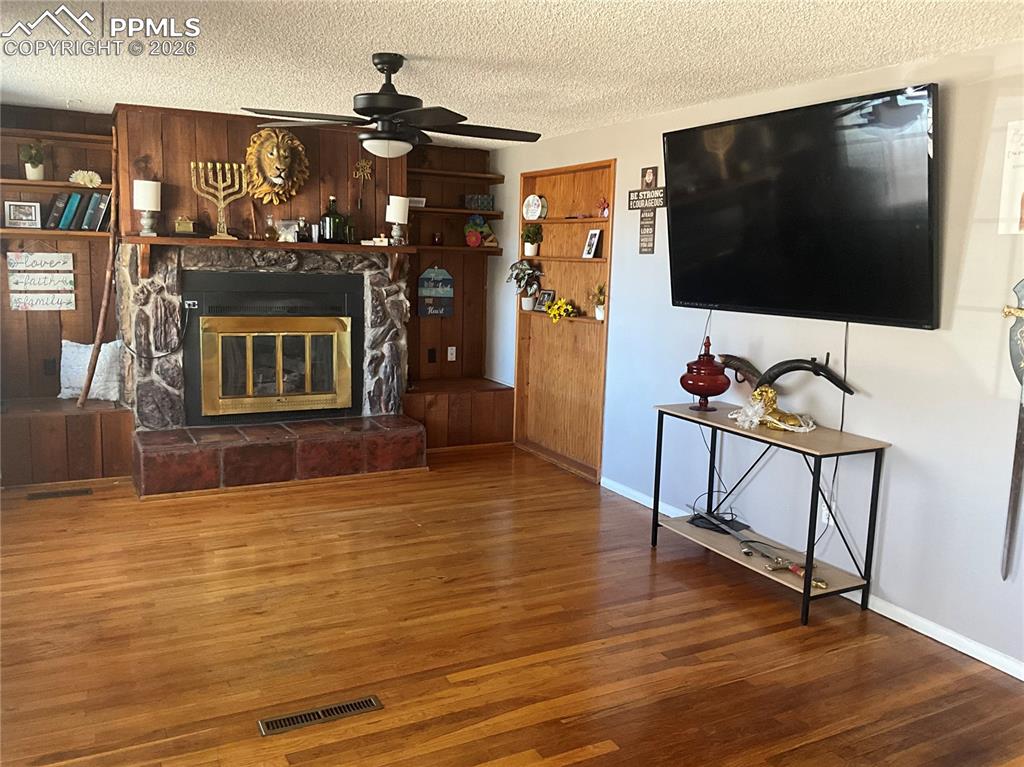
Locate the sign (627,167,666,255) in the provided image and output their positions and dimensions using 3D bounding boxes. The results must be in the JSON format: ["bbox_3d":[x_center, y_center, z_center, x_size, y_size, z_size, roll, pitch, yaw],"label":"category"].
[{"bbox_3d":[0.785,-1.005,4.998,0.021,0.493,0.391,-3,10,-28],"label":"sign"}]

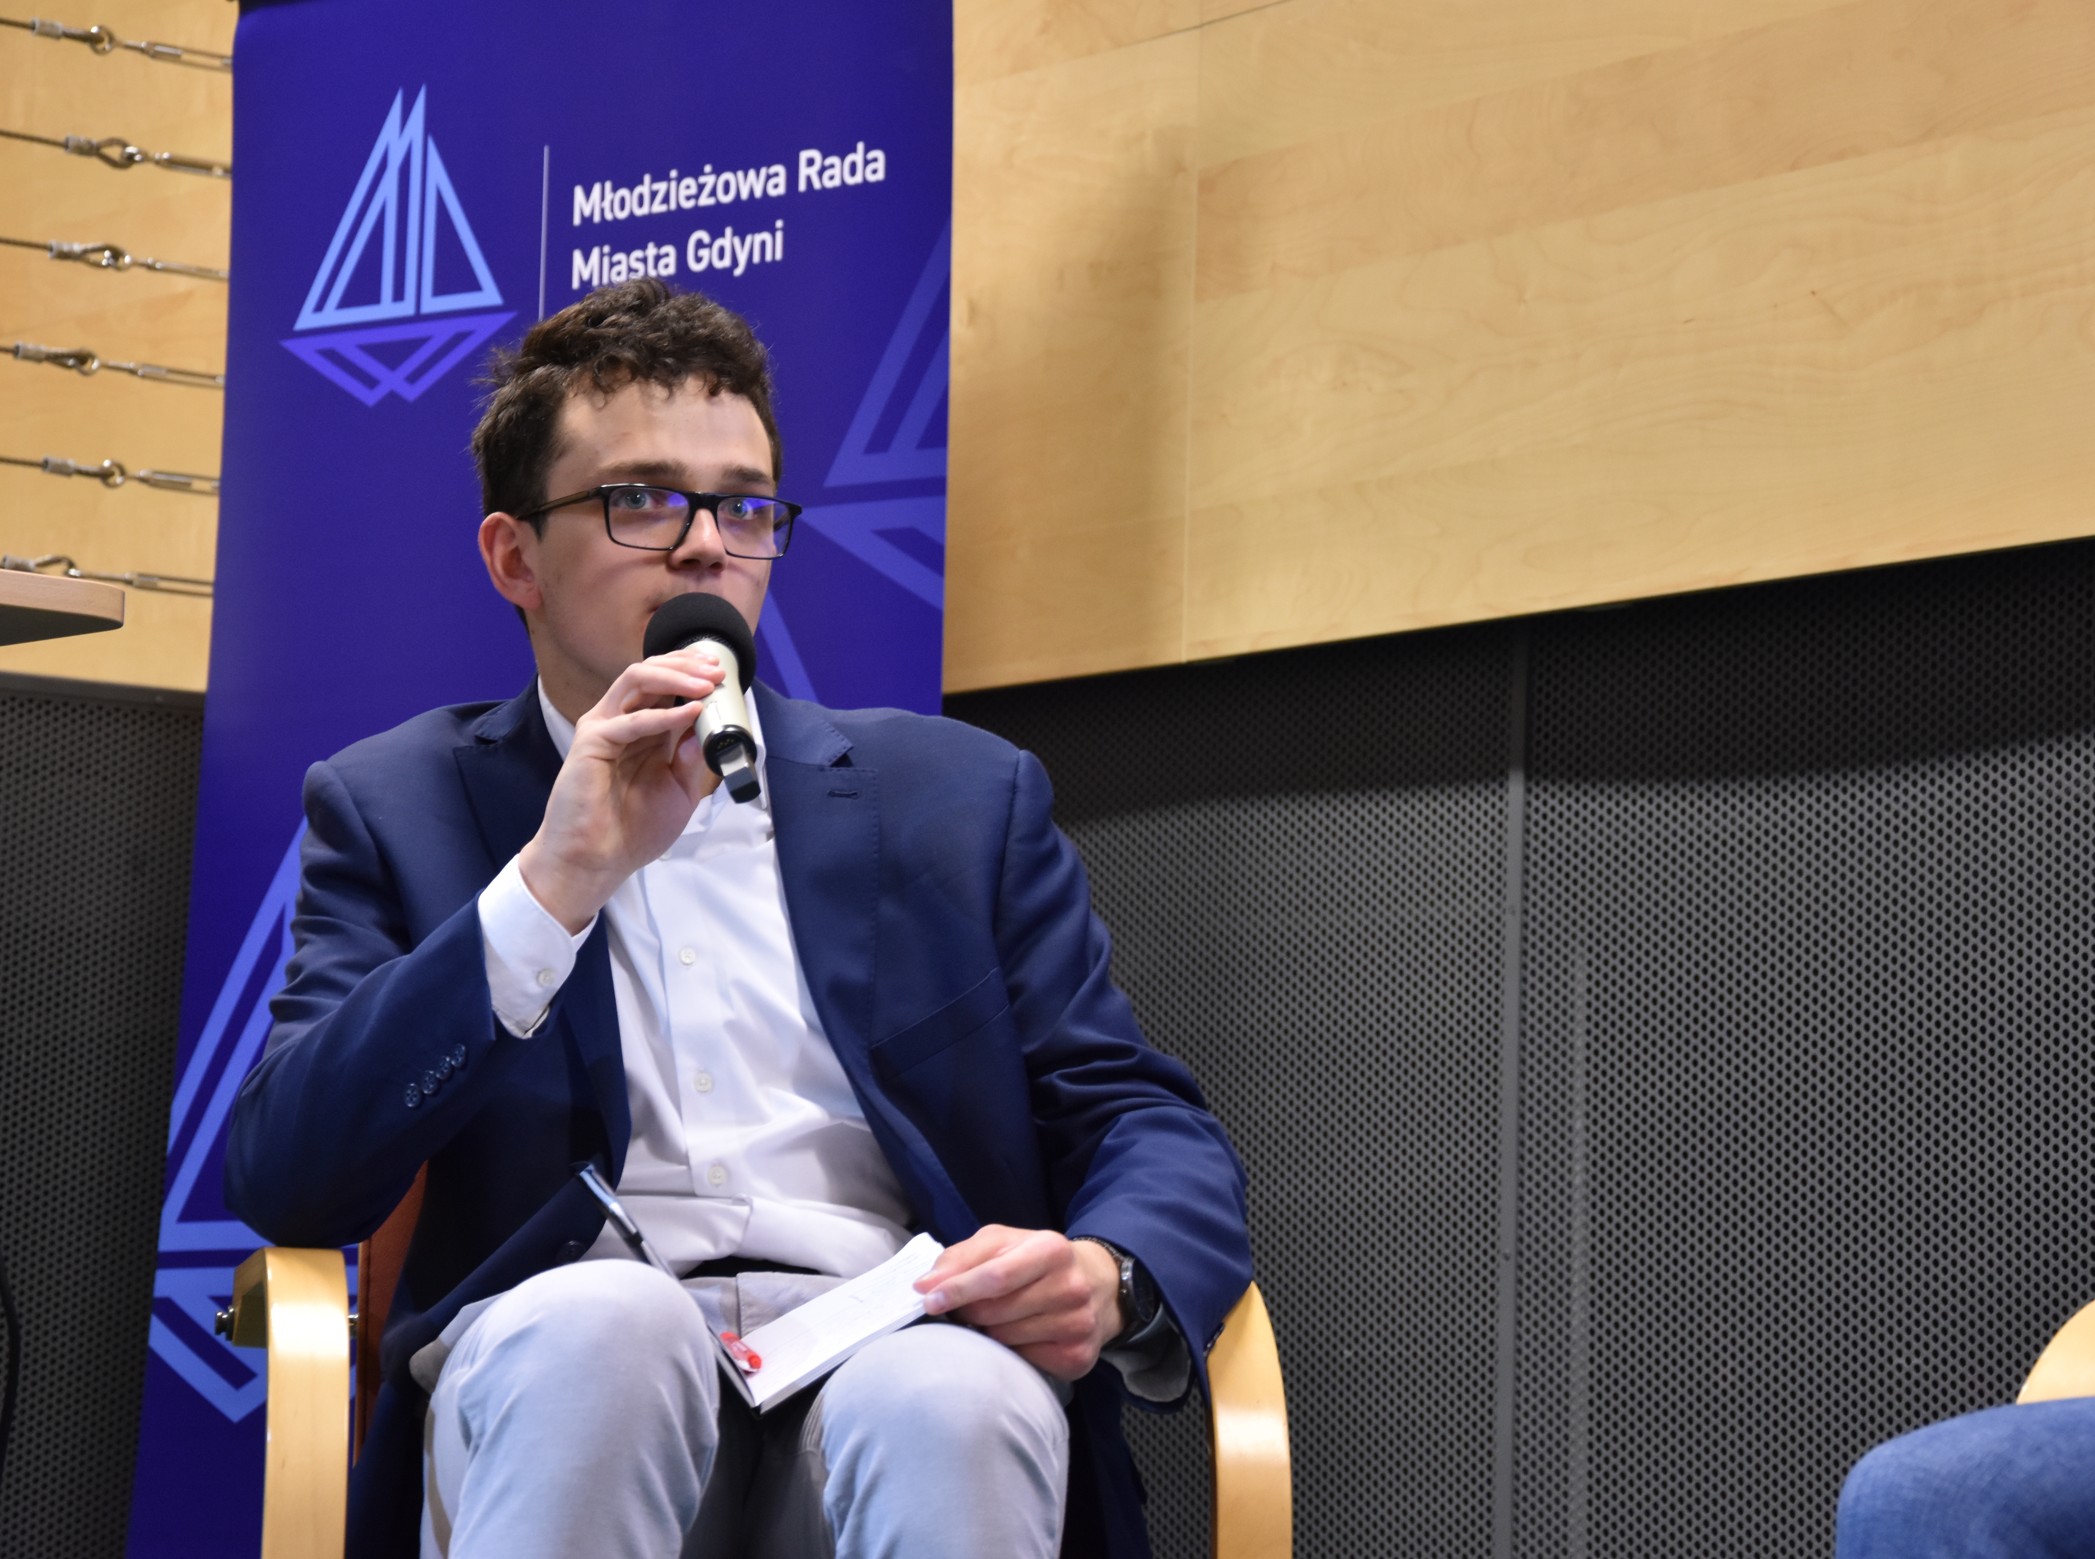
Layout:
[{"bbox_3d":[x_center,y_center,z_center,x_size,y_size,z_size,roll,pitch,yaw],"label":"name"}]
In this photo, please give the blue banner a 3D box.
[{"bbox_3d":[-0.491,0.203,6.241,1.000,2.070,0.200,-3,-8,38],"label":"blue banner"}]

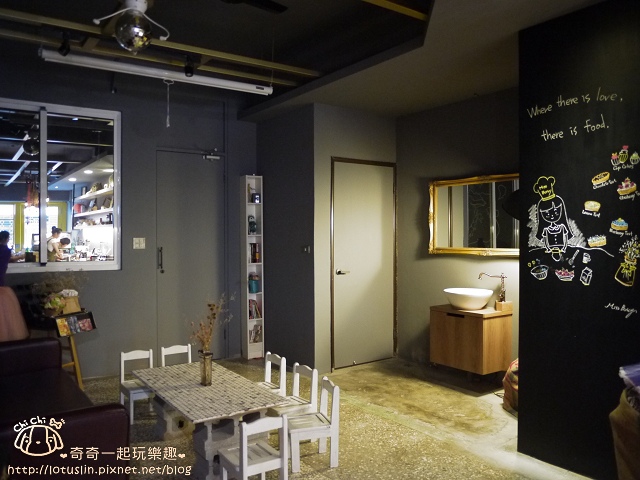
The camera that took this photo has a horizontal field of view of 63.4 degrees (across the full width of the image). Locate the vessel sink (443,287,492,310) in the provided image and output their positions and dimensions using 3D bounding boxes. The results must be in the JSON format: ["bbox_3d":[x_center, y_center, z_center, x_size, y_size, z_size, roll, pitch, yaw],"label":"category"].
[{"bbox_3d":[1.380,0.552,4.732,0.420,0.155,0.470,0,0,-36],"label":"vessel sink"}]

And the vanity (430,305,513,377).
[{"bbox_3d":[1.378,0.888,4.737,0.410,0.520,0.590,0,0,-36],"label":"vanity"}]

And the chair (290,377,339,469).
[{"bbox_3d":[-0.065,1.094,3.096,0.290,0.470,0.245,0,0,-18],"label":"chair"}]

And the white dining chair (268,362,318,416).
[{"bbox_3d":[-0.203,1.092,3.441,0.290,0.470,0.245,0,0,-36],"label":"white dining chair"}]

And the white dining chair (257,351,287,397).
[{"bbox_3d":[-0.434,1.091,3.780,0.290,0.470,0.245,0,0,-36],"label":"white dining chair"}]

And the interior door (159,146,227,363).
[{"bbox_3d":[-1.363,0.200,5.514,0.750,2.230,0.050,0,0,-36],"label":"interior door"}]

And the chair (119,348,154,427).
[{"bbox_3d":[-1.331,1.094,3.880,0.245,0.470,0.290,0,0,-33],"label":"chair"}]

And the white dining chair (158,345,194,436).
[{"bbox_3d":[-1.084,1.092,4.062,0.245,0.470,0.290,0,0,-32],"label":"white dining chair"}]

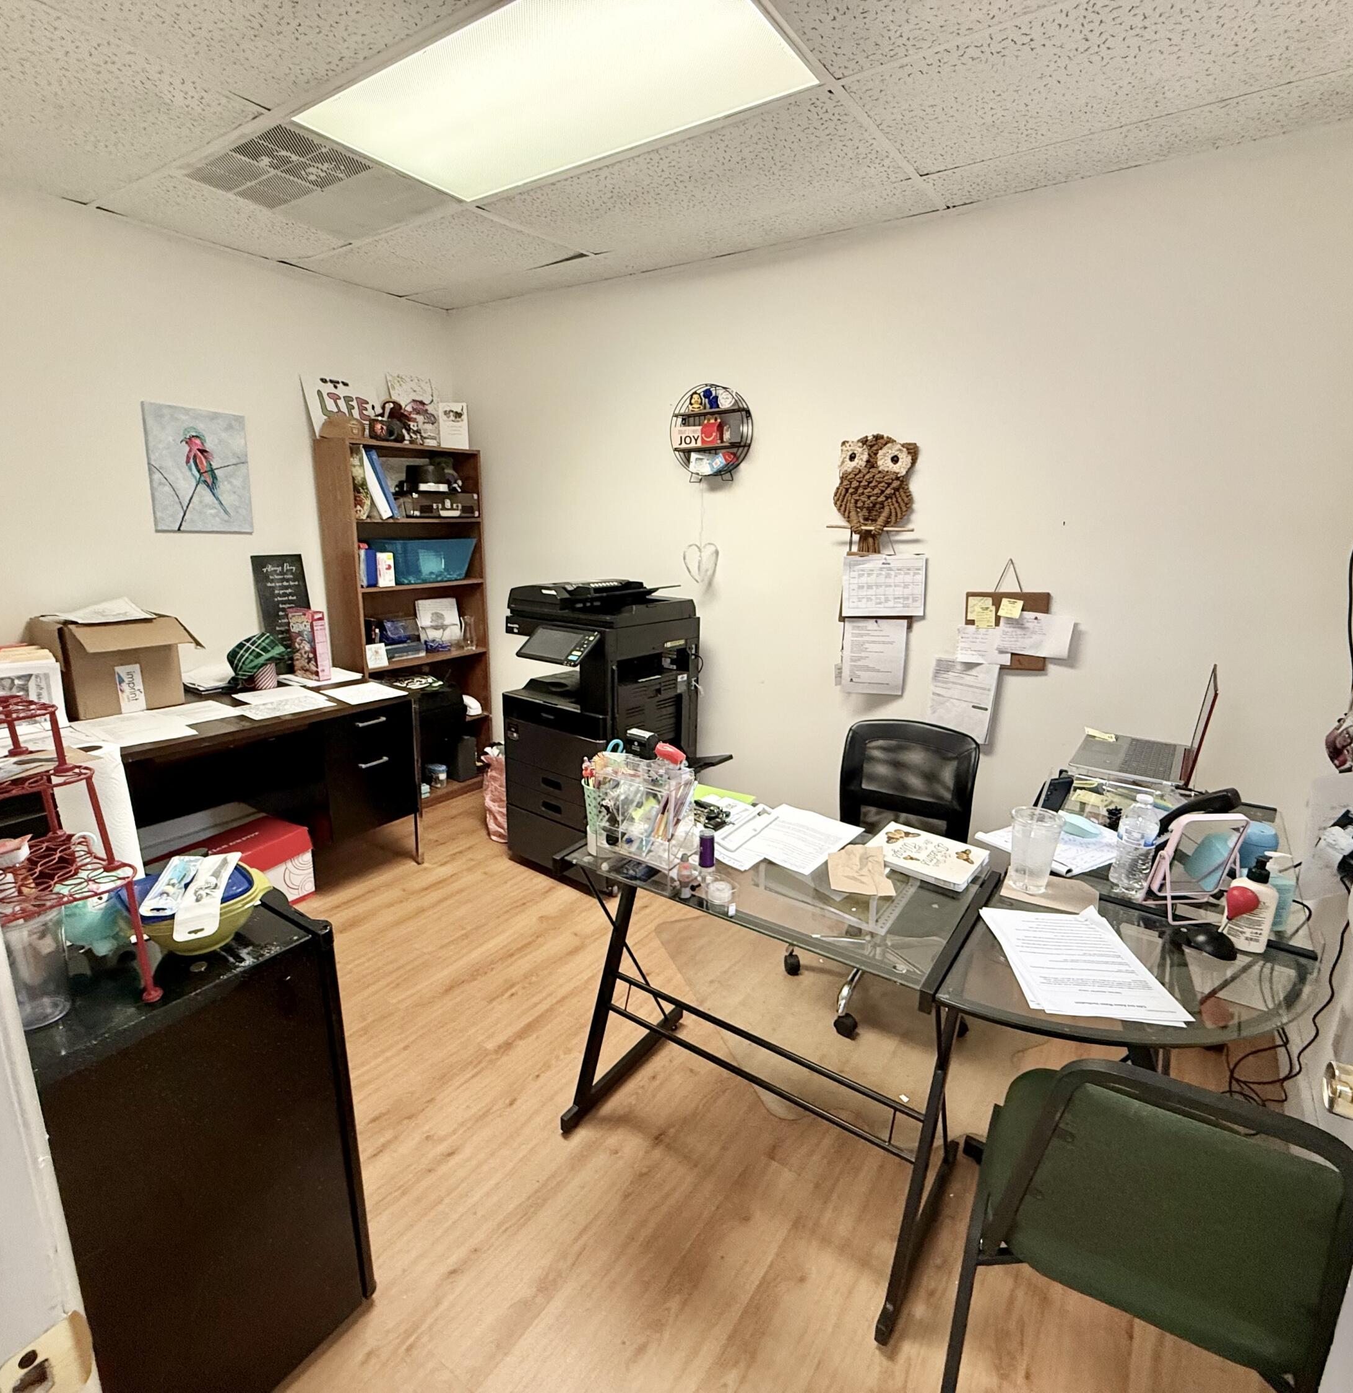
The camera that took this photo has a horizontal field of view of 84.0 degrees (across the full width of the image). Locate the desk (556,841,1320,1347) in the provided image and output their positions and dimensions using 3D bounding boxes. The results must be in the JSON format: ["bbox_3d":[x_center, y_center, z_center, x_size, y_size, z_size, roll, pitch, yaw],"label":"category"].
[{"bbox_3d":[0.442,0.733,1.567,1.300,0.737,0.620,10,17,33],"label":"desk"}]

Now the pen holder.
[{"bbox_3d":[-0.072,0.231,1.481,0.225,0.215,0.130,10,16,33],"label":"pen holder"}]

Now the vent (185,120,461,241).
[{"bbox_3d":[-1.087,-1.585,2.342,0.600,0.040,0.610,10,17,33],"label":"vent"}]

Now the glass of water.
[{"bbox_3d":[0.693,0.299,1.454,0.100,0.140,0.100,10,17,33],"label":"glass of water"}]

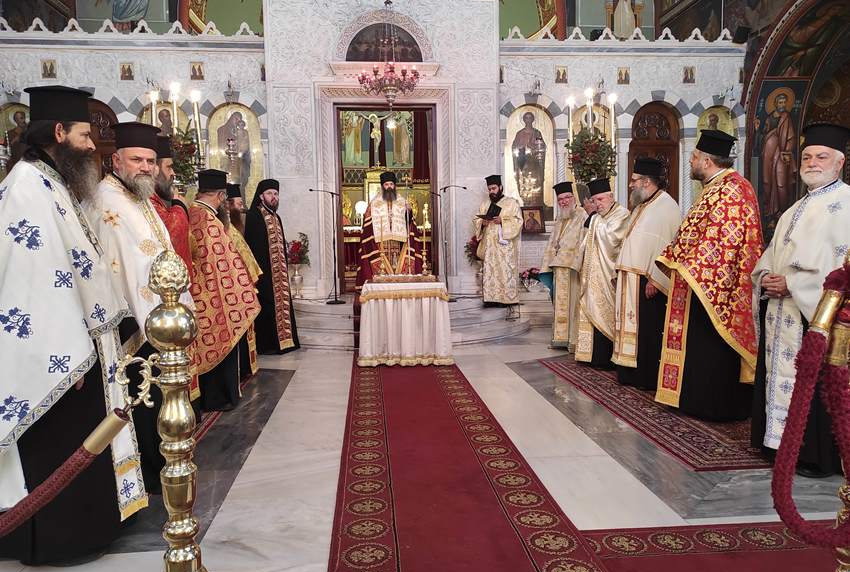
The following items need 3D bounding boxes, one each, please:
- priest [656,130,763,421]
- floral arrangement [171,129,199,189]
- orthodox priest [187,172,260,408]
[{"bbox_3d":[1.968,-0.081,4.239,0.600,1.942,0.680,-1,4,-8],"label":"priest"},{"bbox_3d":[-2.878,-1.527,7.176,0.465,0.693,0.480,-1,4,-5],"label":"floral arrangement"},{"bbox_3d":[-1.527,0.023,4.650,0.540,1.764,0.610,-3,5,-25],"label":"orthodox priest"}]

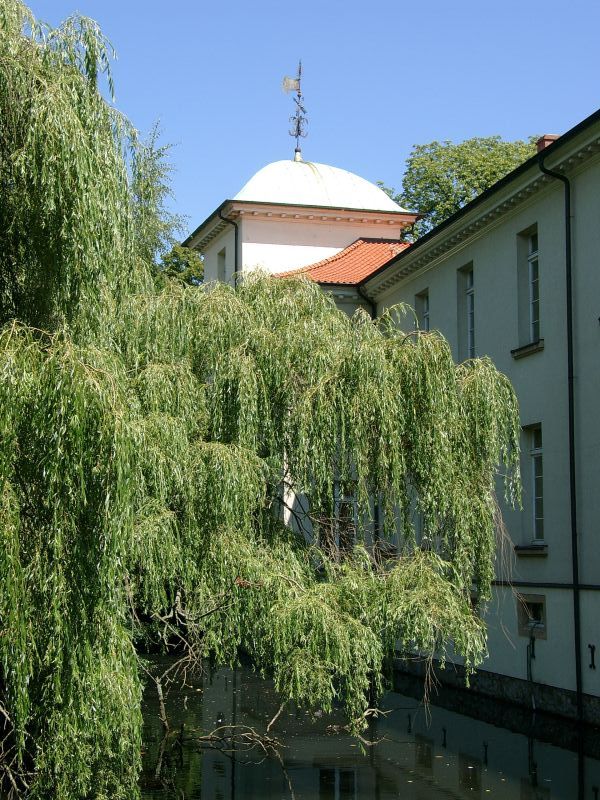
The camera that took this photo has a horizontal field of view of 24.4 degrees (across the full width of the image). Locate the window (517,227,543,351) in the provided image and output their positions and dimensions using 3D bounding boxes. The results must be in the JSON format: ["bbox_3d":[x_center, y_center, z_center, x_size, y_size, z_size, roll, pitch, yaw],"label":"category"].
[{"bbox_3d":[5.178,-2.485,30.641,0.270,2.592,1.134,1,-7,-14],"label":"window"}]

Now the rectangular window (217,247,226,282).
[{"bbox_3d":[-2.468,-4.203,45.888,0.240,1.500,1.087,2,-7,-16],"label":"rectangular window"}]

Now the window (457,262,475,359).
[{"bbox_3d":[4.260,-2.057,34.419,0.270,2.592,1.116,1,-7,-14],"label":"window"}]

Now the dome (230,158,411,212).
[{"bbox_3d":[-0.091,-6.872,46.590,6.180,2.413,6.180,2,-7,-16],"label":"dome"}]

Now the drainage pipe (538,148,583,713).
[{"bbox_3d":[5.278,0.553,28.117,0.672,11.664,0.120,1,-7,-14],"label":"drainage pipe"}]

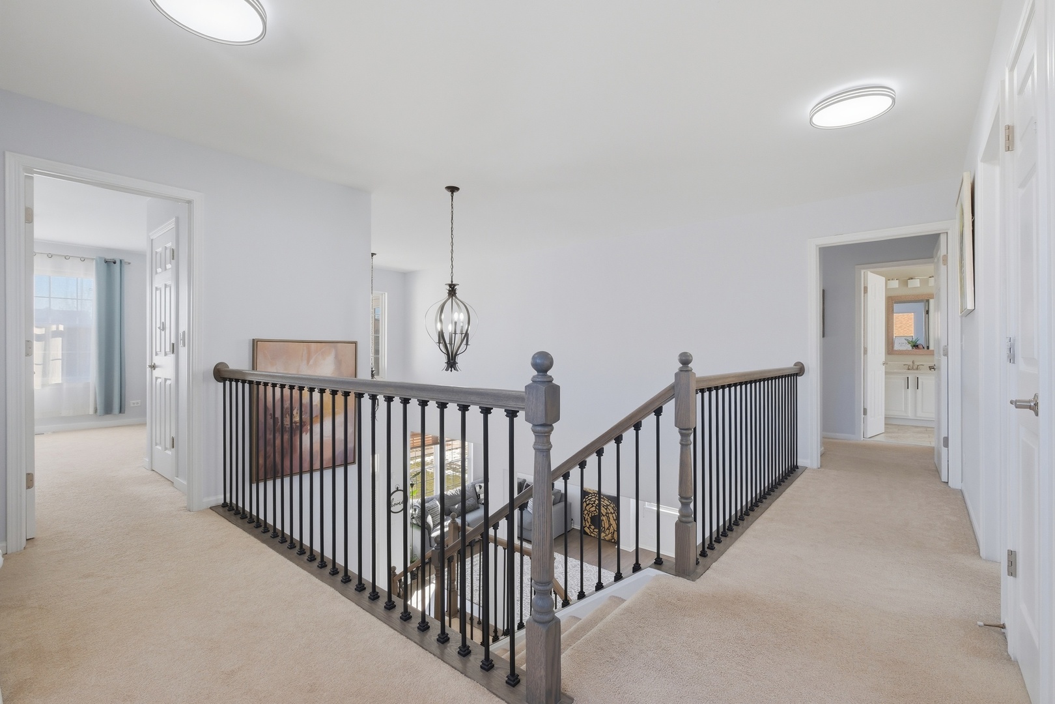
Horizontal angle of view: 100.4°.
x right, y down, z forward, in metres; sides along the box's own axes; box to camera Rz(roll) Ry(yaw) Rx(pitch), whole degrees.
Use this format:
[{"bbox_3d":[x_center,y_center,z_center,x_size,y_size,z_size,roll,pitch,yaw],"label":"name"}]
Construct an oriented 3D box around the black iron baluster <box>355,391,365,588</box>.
[{"bbox_3d":[-0.732,0.608,1.924,0.031,0.861,0.031,0,0,38],"label":"black iron baluster"}]

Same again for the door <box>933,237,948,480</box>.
[{"bbox_3d":[3.640,0.035,3.875,0.040,2.030,0.790,0,0,40],"label":"door"}]

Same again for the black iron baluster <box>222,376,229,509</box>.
[{"bbox_3d":[-2.016,0.603,2.934,0.031,0.861,0.031,0,0,38],"label":"black iron baluster"}]

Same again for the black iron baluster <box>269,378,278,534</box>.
[{"bbox_3d":[-1.443,0.616,2.506,0.032,0.869,0.032,0,0,38],"label":"black iron baluster"}]

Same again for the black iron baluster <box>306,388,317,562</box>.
[{"bbox_3d":[-1.075,0.606,2.193,0.031,0.861,0.031,0,0,38],"label":"black iron baluster"}]

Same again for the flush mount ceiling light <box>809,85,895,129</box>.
[{"bbox_3d":[1.800,-1.357,2.445,0.380,0.055,0.380,0,0,38],"label":"flush mount ceiling light"}]

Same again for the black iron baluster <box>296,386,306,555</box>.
[{"bbox_3d":[-1.182,0.616,2.300,0.032,0.869,0.032,0,0,38],"label":"black iron baluster"}]

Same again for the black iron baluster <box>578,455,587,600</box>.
[{"bbox_3d":[0.308,0.993,2.471,0.032,0.771,0.032,0,0,38],"label":"black iron baluster"}]

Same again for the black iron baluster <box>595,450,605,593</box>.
[{"bbox_3d":[0.389,0.905,2.387,0.031,0.775,0.031,0,0,38],"label":"black iron baluster"}]

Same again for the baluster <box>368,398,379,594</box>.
[{"bbox_3d":[-0.657,0.616,1.884,0.032,0.869,0.032,0,0,38],"label":"baluster"}]

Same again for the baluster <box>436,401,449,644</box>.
[{"bbox_3d":[-0.312,0.620,1.615,0.033,0.870,0.033,0,0,39],"label":"baluster"}]

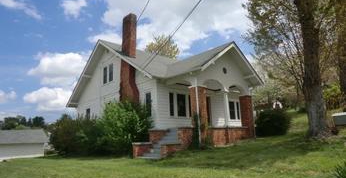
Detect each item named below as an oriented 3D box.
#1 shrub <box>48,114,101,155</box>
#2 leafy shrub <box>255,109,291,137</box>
[{"bbox_3d":[-7.188,3.461,17.731,2.890,2.890,3.400,8,-15,-41],"label":"shrub"},{"bbox_3d":[7.078,2.442,17.199,2.550,2.000,2.380,8,-15,-41],"label":"leafy shrub"}]

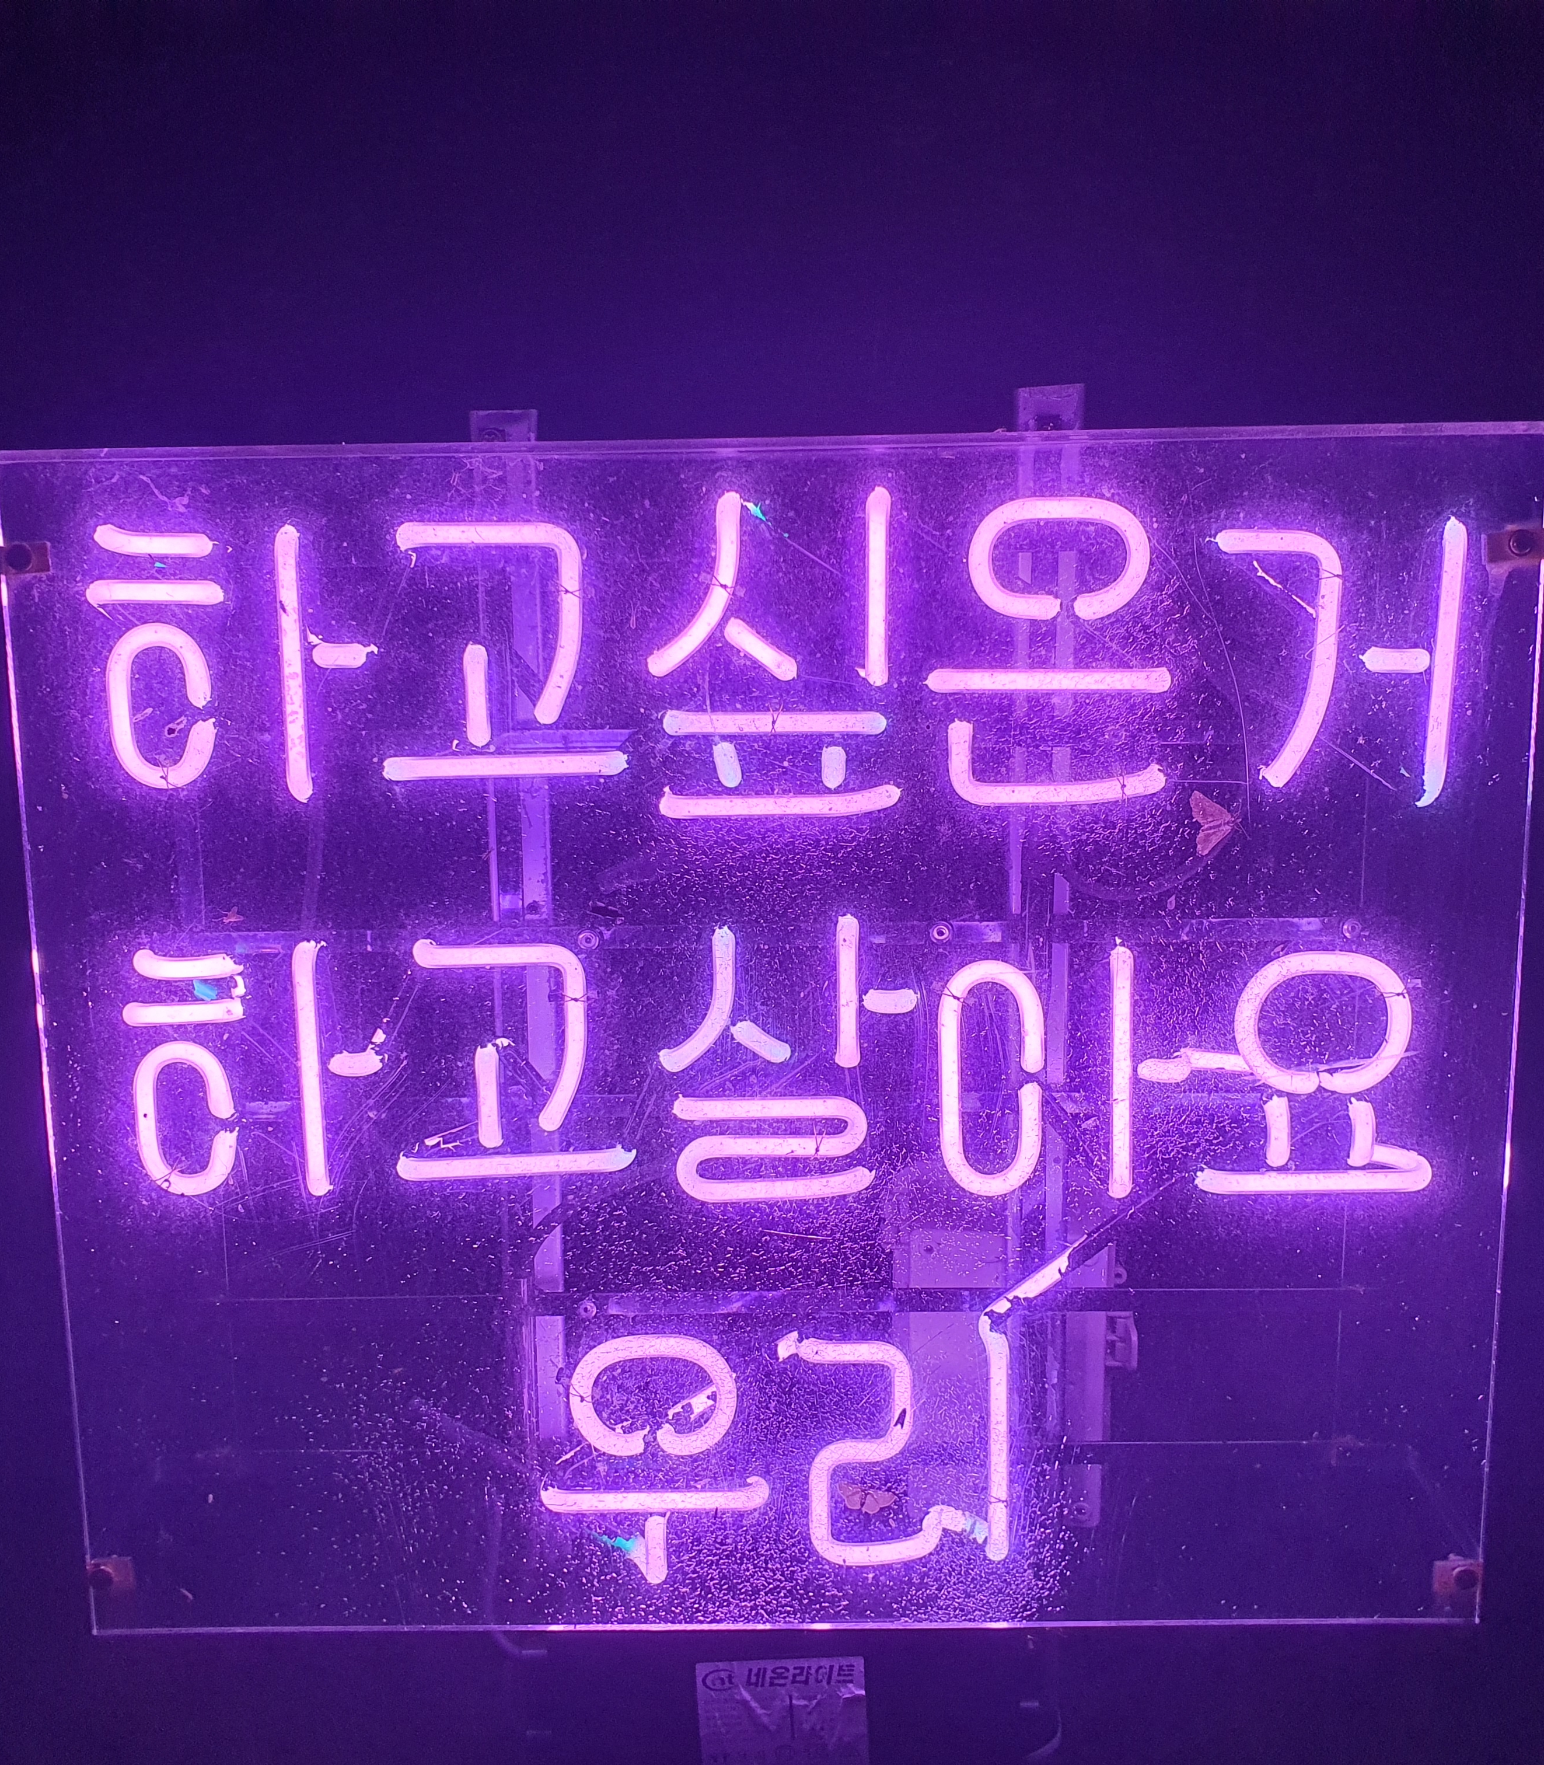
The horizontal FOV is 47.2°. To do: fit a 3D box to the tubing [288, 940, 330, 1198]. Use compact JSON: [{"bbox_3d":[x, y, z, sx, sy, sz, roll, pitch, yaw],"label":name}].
[{"bbox_3d":[-0.227,0.093,0.874,0.013,0.128,0.013,-1,9,1],"label":"tubing"}]

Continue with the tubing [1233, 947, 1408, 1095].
[{"bbox_3d":[0.270,0.069,0.864,0.086,0.071,0.013,-1,10,1],"label":"tubing"}]

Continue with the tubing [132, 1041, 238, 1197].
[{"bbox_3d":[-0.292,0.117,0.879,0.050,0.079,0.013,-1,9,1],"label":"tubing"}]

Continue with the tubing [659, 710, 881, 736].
[{"bbox_3d":[0.001,-0.076,0.844,0.107,0.011,0.011,0,10,1],"label":"tubing"}]

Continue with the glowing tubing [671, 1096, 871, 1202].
[{"bbox_3d":[-0.001,0.143,0.950,0.106,0.059,0.015,-1,10,1],"label":"glowing tubing"}]

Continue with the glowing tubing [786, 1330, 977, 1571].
[{"bbox_3d":[0.056,0.292,0.907,0.100,0.124,0.016,-1,10,1],"label":"glowing tubing"}]

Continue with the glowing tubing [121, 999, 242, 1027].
[{"bbox_3d":[-0.314,0.070,0.942,0.064,0.012,0.014,-2,10,1],"label":"glowing tubing"}]

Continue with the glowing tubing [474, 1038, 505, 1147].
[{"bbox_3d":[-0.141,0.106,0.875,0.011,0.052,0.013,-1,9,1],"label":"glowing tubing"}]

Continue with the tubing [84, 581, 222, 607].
[{"bbox_3d":[-0.293,-0.137,0.838,0.066,0.011,0.011,0,10,1],"label":"tubing"}]

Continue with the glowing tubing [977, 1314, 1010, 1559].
[{"bbox_3d":[0.113,0.284,0.901,0.016,0.131,0.015,-1,9,1],"label":"glowing tubing"}]

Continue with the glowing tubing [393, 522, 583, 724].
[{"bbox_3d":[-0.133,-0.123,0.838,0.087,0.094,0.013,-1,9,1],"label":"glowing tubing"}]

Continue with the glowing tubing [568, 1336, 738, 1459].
[{"bbox_3d":[-0.060,0.263,0.902,0.086,0.066,0.013,-1,10,1],"label":"glowing tubing"}]

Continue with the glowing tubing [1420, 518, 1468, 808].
[{"bbox_3d":[0.317,-0.103,0.834,0.013,0.136,0.011,1,10,1],"label":"glowing tubing"}]

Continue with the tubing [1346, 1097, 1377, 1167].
[{"bbox_3d":[0.290,0.123,0.873,0.013,0.035,0.011,-7,9,2],"label":"tubing"}]

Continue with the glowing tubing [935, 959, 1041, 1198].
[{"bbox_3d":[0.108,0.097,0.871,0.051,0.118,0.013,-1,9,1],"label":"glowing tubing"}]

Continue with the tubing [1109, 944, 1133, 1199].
[{"bbox_3d":[0.172,0.094,0.870,0.011,0.129,0.011,-1,10,1],"label":"tubing"}]

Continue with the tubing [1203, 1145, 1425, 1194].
[{"bbox_3d":[0.291,0.154,0.948,0.125,0.028,0.024,-1,10,1],"label":"tubing"}]

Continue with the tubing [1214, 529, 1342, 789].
[{"bbox_3d":[0.259,-0.113,0.903,0.065,0.131,0.015,-1,10,1],"label":"tubing"}]

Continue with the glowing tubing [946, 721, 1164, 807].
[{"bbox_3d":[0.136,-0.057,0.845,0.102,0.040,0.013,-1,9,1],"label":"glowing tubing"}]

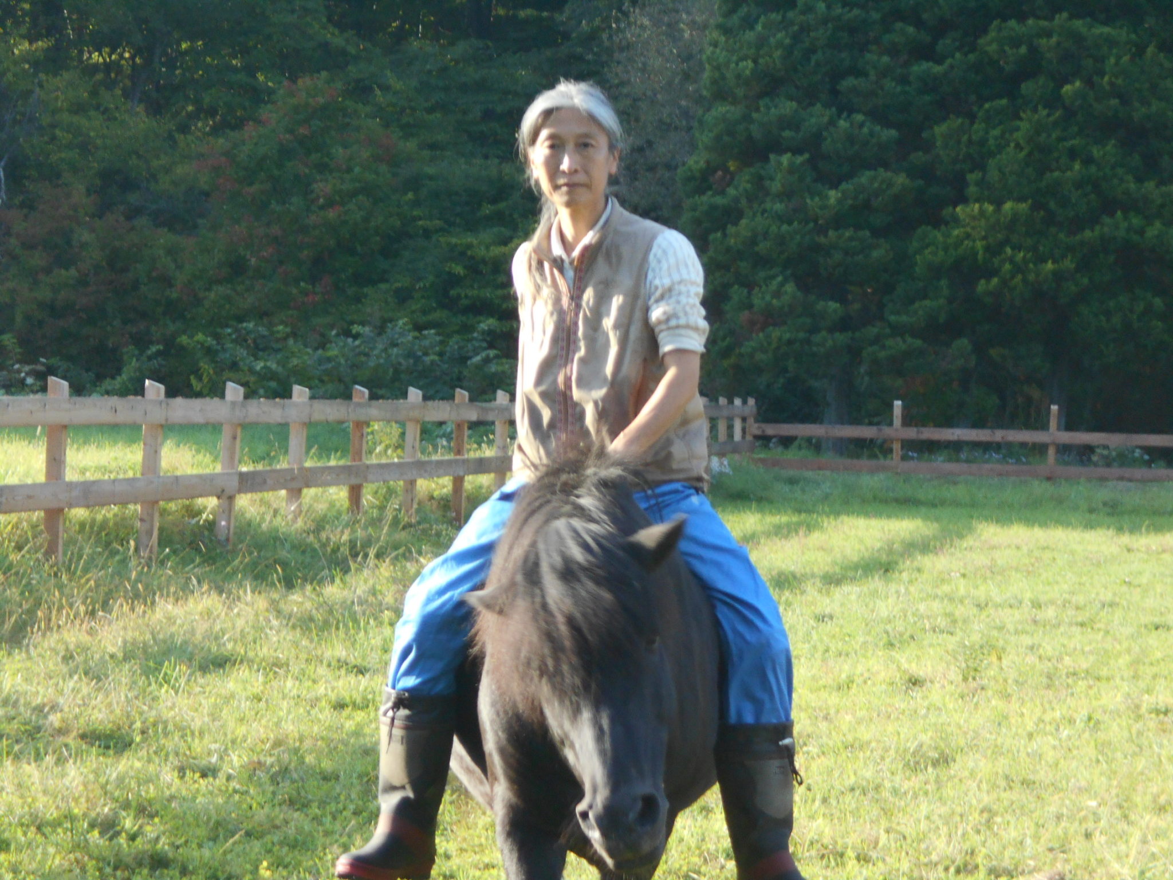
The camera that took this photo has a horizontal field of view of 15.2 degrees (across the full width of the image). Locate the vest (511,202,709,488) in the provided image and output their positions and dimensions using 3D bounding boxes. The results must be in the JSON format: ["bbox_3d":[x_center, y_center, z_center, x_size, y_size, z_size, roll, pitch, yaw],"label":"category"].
[{"bbox_3d":[0.048,-0.186,8.670,0.410,0.580,0.280,0,0,27],"label":"vest"}]

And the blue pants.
[{"bbox_3d":[0.035,0.300,8.580,0.790,0.510,0.500,0,0,15],"label":"blue pants"}]

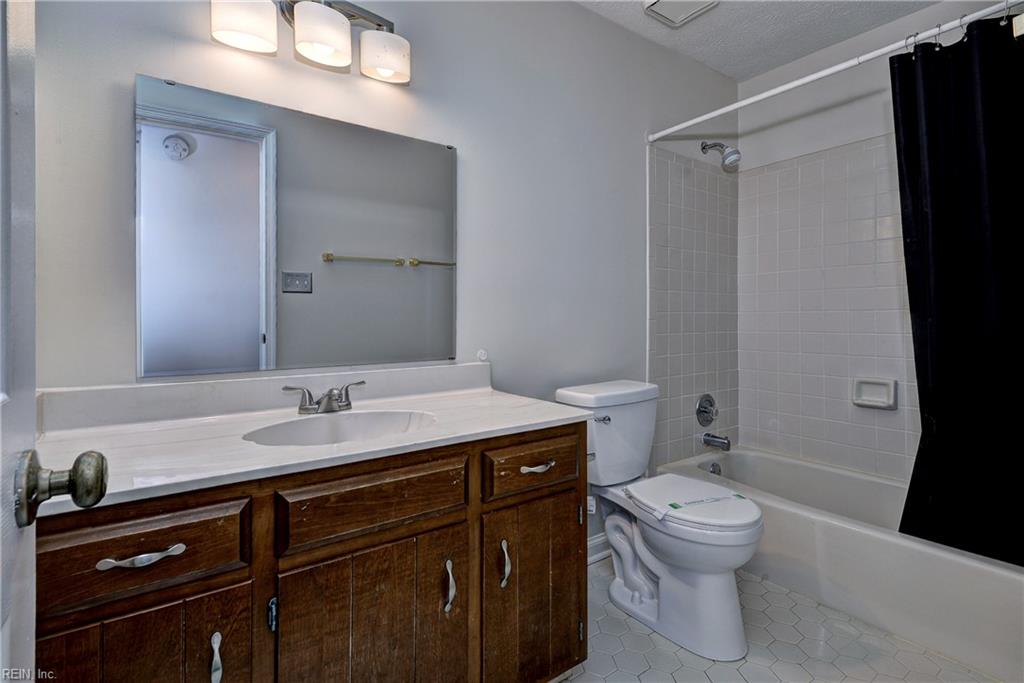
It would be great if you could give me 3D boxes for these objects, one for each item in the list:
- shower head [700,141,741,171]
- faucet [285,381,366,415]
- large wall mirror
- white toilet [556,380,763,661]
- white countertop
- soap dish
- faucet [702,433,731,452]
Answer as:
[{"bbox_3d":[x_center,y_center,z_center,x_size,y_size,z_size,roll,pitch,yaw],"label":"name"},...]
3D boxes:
[{"bbox_3d":[1.097,-0.969,2.373,0.081,0.204,0.202,-2,3,-34],"label":"shower head"},{"bbox_3d":[-0.530,0.166,1.315,0.232,0.076,0.133,-2,3,-34],"label":"faucet"},{"bbox_3d":[-0.571,-0.301,1.393,0.902,0.762,0.014,-2,3,-34],"label":"large wall mirror"},{"bbox_3d":[0.519,0.594,1.721,0.411,0.806,0.697,-2,3,-34],"label":"white toilet"},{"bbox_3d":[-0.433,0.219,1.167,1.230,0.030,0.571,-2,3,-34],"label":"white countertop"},{"bbox_3d":[1.698,0.243,2.131,0.045,0.129,0.161,-2,3,-34],"label":"soap dish"},{"bbox_3d":[1.119,0.547,2.473,0.061,0.072,0.141,-2,3,-34],"label":"faucet"}]

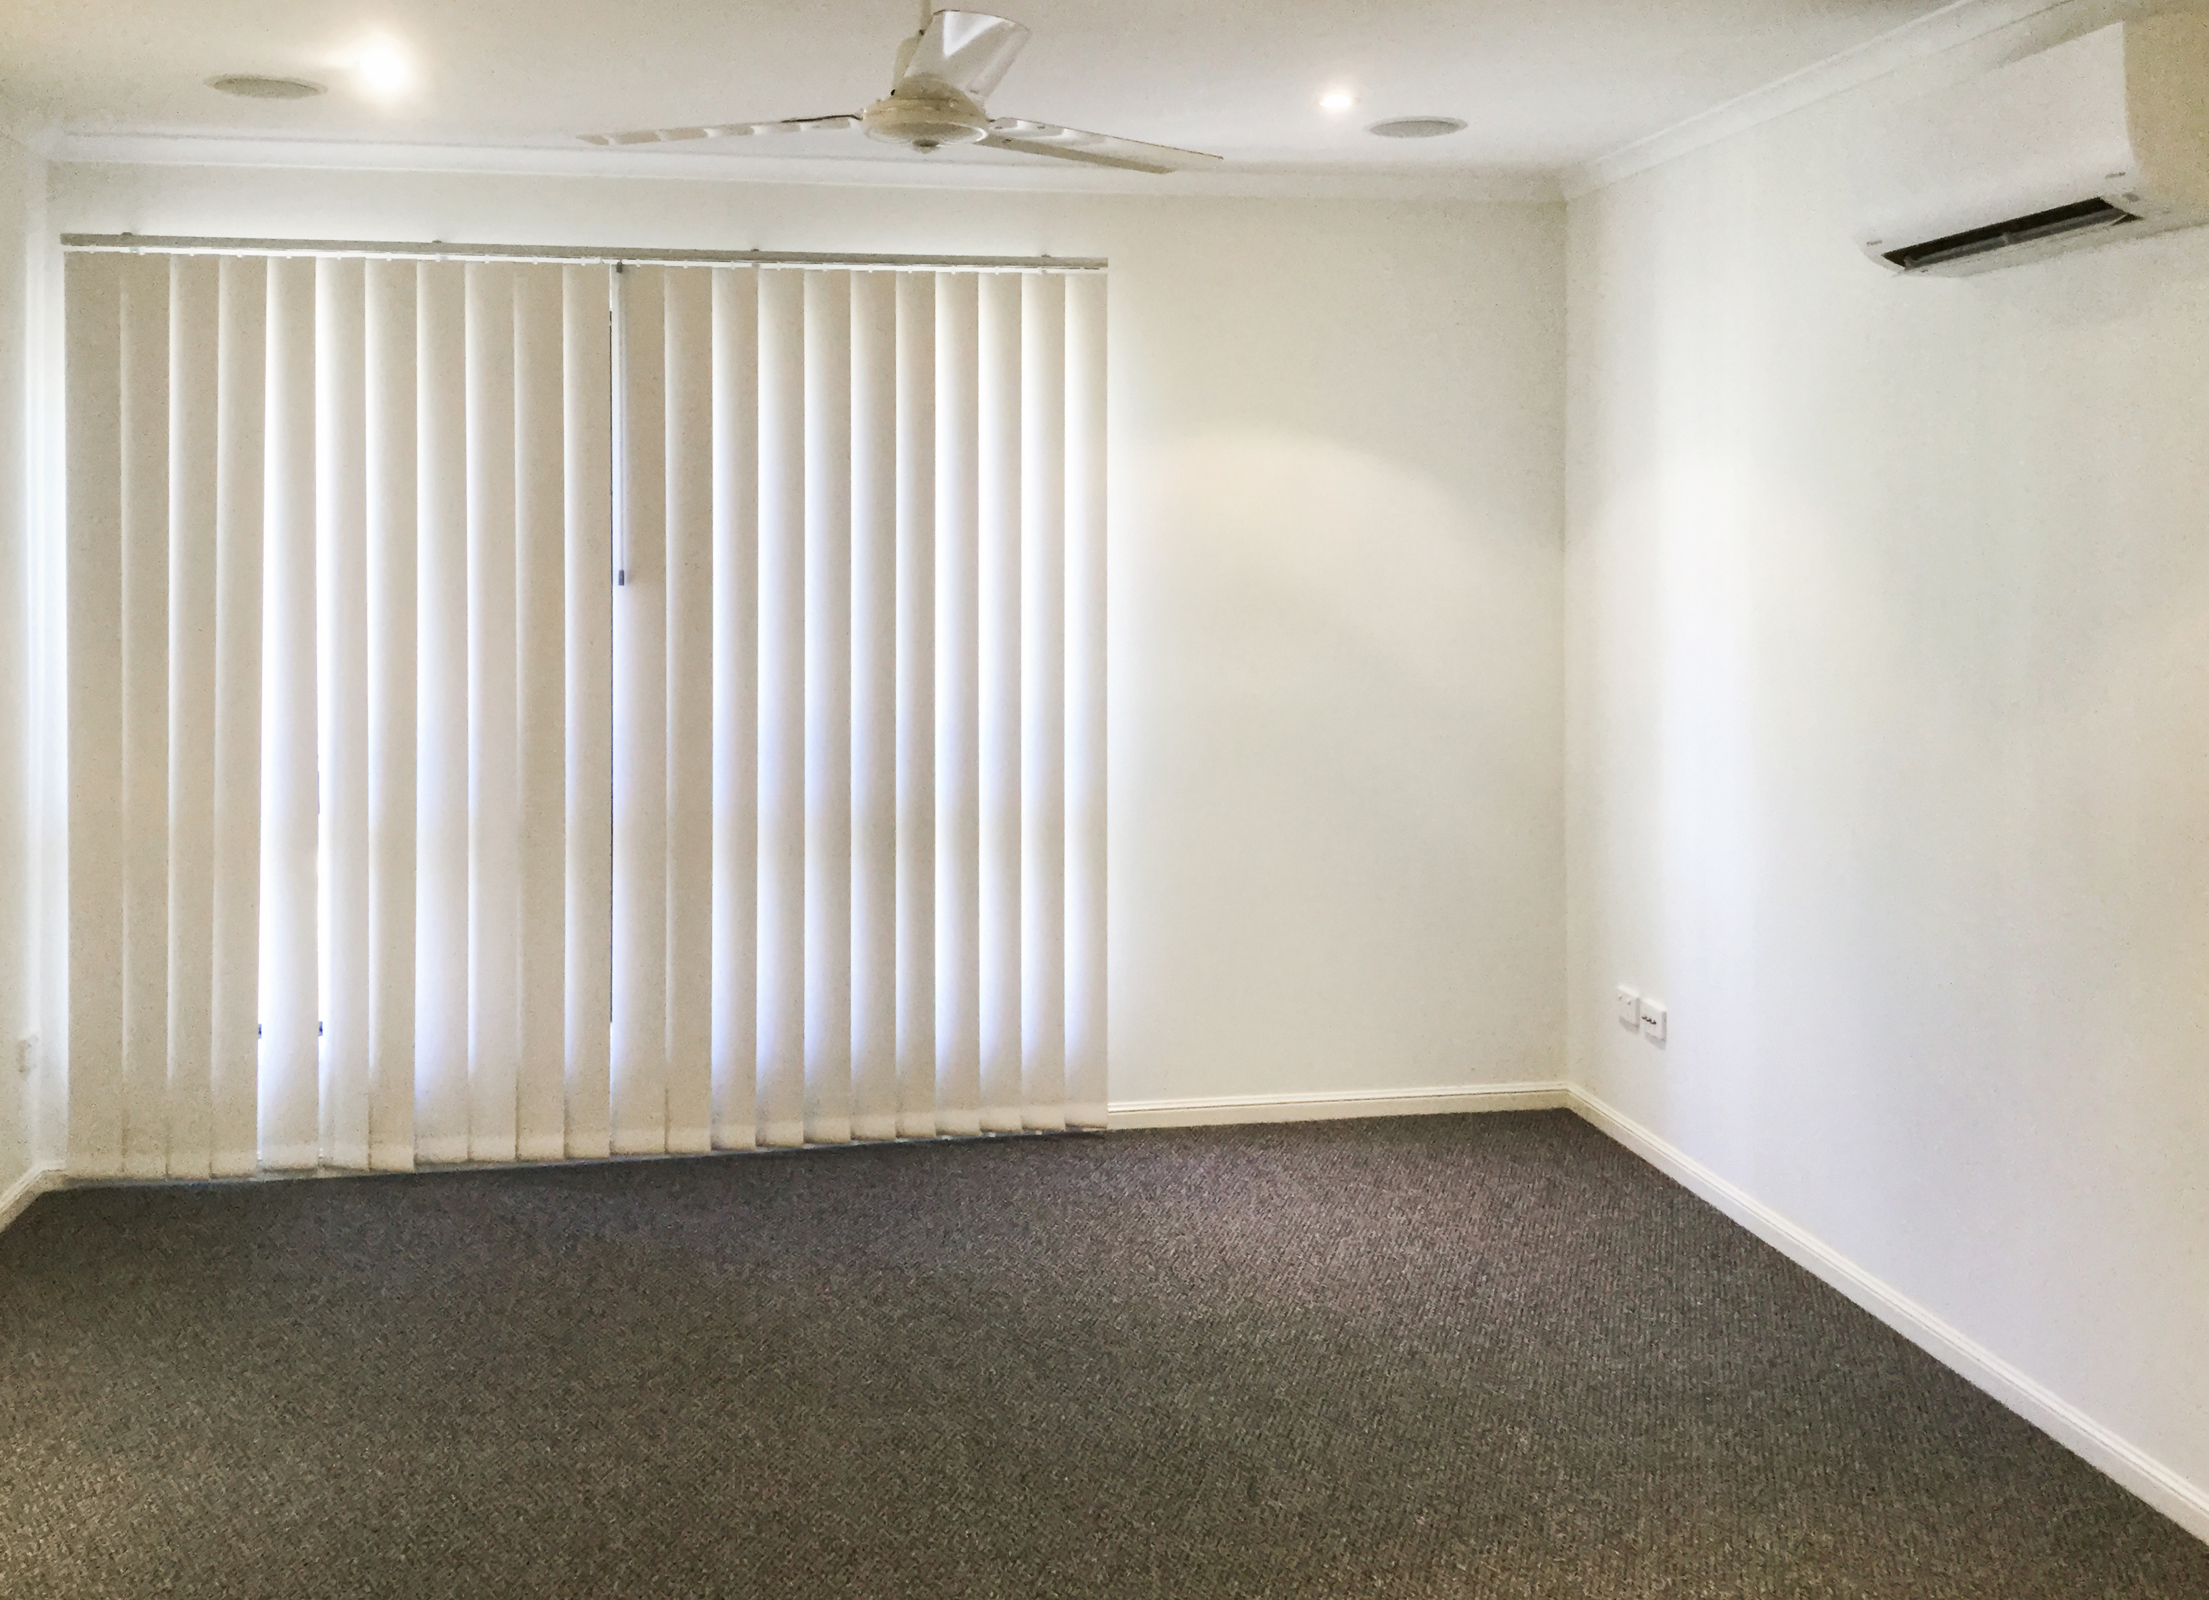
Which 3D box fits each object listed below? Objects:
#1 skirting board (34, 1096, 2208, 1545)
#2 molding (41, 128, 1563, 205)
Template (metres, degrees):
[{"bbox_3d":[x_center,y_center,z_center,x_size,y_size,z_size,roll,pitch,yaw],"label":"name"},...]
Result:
[{"bbox_3d":[-0.415,0.972,3.738,3.742,0.080,2.450,-2,7,-10],"label":"skirting board"},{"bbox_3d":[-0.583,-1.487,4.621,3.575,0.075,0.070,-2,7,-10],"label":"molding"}]

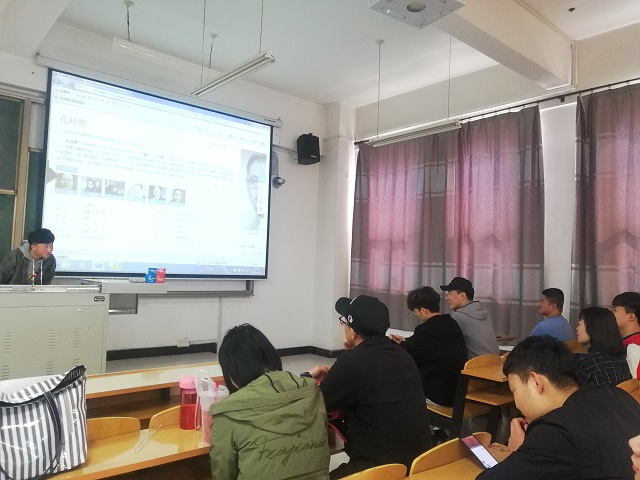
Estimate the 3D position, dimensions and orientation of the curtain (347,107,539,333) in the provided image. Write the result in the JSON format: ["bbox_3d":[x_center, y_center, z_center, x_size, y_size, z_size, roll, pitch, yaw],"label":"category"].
[{"bbox_3d":[1.504,-0.064,6.750,0.160,2.895,3.040,4,-4,-41],"label":"curtain"}]

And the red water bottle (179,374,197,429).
[{"bbox_3d":[-0.471,0.578,1.780,0.063,0.195,0.063,4,-4,-41],"label":"red water bottle"}]

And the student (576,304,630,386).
[{"bbox_3d":[1.526,0.955,2.941,0.460,1.119,0.720,4,-4,-41],"label":"student"}]

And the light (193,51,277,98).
[{"bbox_3d":[-0.732,-1.312,3.994,0.120,0.070,1.180,4,-4,-41],"label":"light"}]

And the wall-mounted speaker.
[{"bbox_3d":[-0.170,-1.337,7.374,0.280,0.410,0.260,4,6,-31],"label":"wall-mounted speaker"}]

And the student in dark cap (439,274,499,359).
[{"bbox_3d":[1.000,0.909,3.704,0.500,1.267,0.750,4,-4,-41],"label":"student in dark cap"}]

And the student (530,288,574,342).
[{"bbox_3d":[1.808,0.995,4.126,0.500,1.189,0.750,4,-4,-41],"label":"student"}]

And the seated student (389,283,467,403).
[{"bbox_3d":[0.638,0.908,3.311,0.500,1.206,0.750,4,-4,-41],"label":"seated student"}]

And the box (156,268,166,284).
[{"bbox_3d":[-1.245,0.283,3.920,0.080,0.120,0.100,4,-4,-41],"label":"box"}]

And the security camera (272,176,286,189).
[{"bbox_3d":[-0.581,-0.815,7.078,0.160,0.160,0.180,4,-4,-41],"label":"security camera"}]

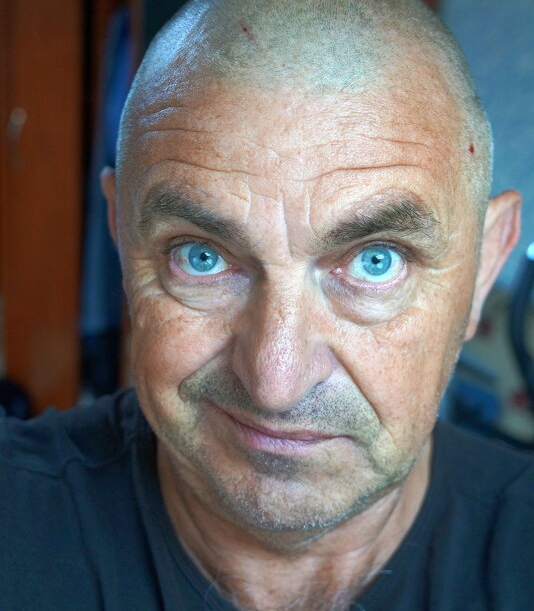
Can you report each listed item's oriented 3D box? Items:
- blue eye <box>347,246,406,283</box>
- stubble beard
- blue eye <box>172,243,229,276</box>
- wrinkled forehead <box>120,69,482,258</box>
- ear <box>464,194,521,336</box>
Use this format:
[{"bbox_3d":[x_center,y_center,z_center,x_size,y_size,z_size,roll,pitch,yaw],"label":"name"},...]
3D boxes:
[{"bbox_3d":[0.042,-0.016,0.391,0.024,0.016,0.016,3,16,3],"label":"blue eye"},{"bbox_3d":[0.009,0.057,0.424,0.114,0.075,0.067,3,16,5],"label":"stubble beard"},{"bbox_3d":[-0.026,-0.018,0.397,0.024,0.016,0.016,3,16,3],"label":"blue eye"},{"bbox_3d":[0.011,-0.058,0.410,0.155,0.077,0.061,3,16,5],"label":"wrinkled forehead"},{"bbox_3d":[0.105,-0.019,0.469,0.030,0.070,0.037,3,16,5],"label":"ear"}]

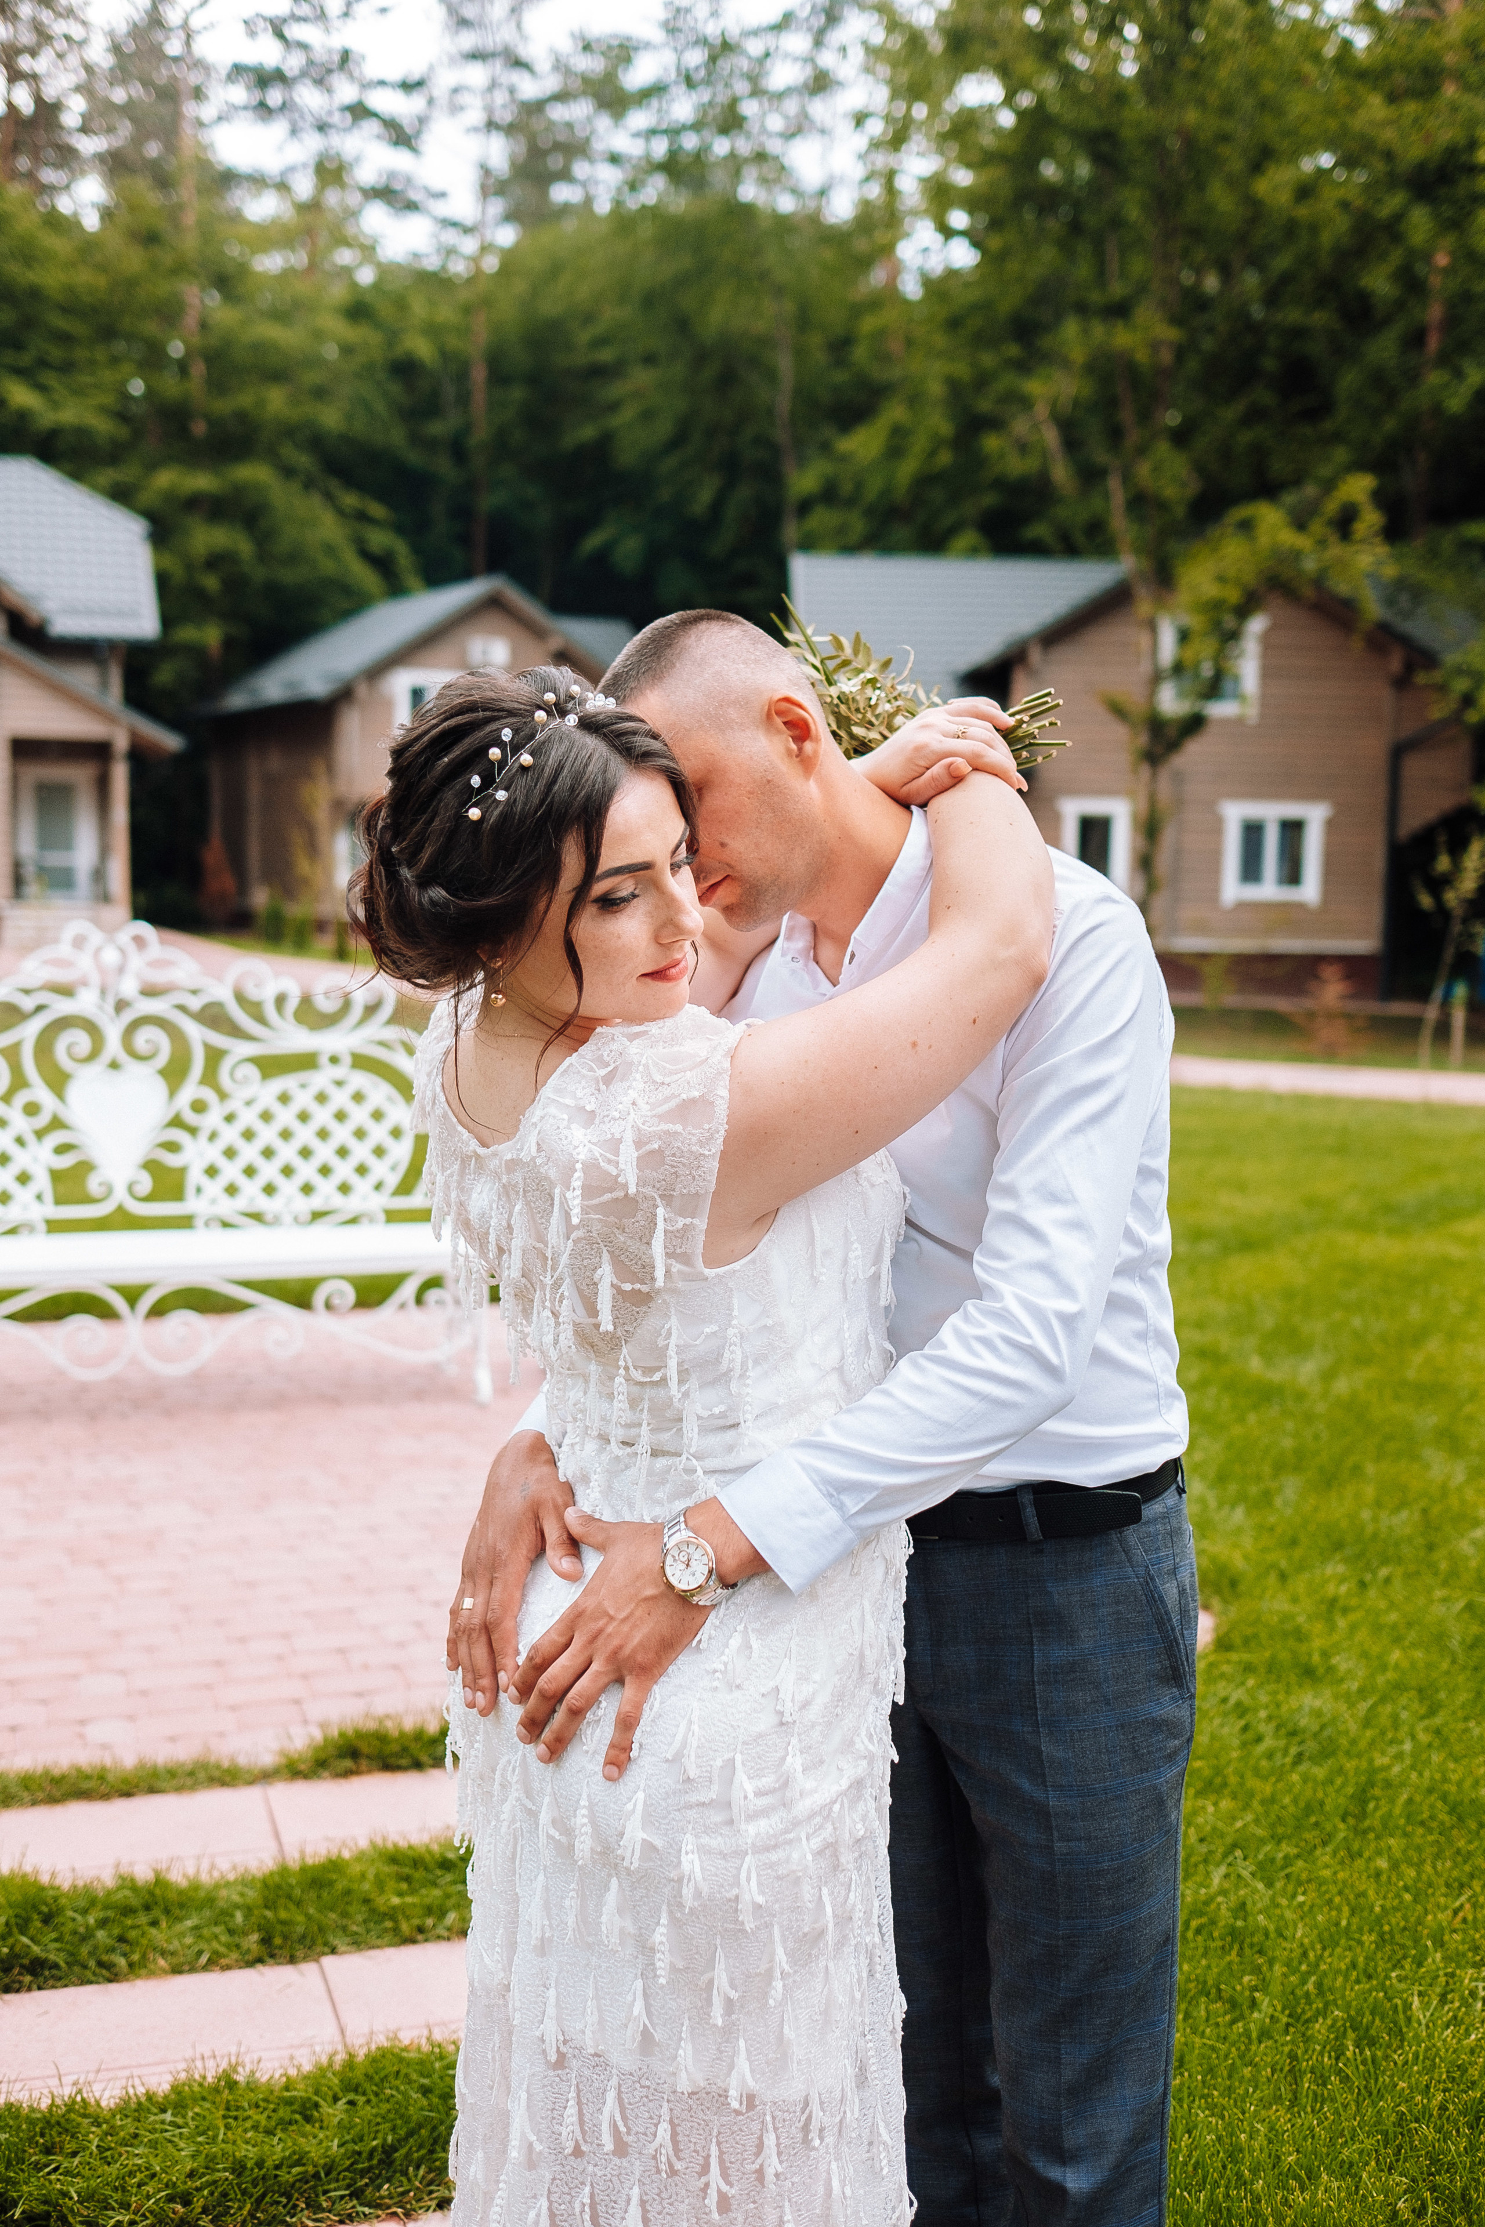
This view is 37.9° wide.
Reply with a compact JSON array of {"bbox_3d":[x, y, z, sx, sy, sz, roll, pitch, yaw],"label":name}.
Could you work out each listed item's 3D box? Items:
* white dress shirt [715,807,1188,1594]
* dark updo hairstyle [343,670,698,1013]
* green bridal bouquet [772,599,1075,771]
[{"bbox_3d":[0.100,0.055,1.700,0.500,0.600,0.360,4,8,33],"label":"white dress shirt"},{"bbox_3d":[-0.161,-0.204,1.580,0.265,0.245,0.215,4,20,42],"label":"dark updo hairstyle"},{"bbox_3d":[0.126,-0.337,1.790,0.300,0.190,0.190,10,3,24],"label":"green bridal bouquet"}]

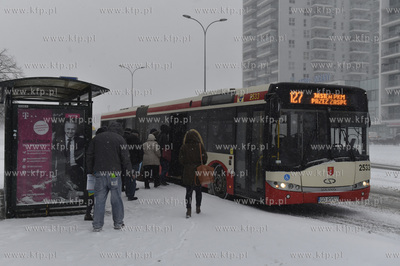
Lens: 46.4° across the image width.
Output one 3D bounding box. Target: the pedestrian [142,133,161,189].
[{"bbox_3d":[-1.363,0.842,13.100,0.500,1.520,0.360,0,0,25],"label":"pedestrian"}]

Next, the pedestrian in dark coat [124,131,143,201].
[{"bbox_3d":[-1.575,0.765,10.950,0.520,1.670,0.400,0,0,38],"label":"pedestrian in dark coat"}]

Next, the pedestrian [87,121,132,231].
[{"bbox_3d":[-1.493,0.722,7.650,0.720,1.757,0.480,0,0,10],"label":"pedestrian"}]

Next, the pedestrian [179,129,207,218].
[{"bbox_3d":[-0.142,0.790,8.800,0.540,1.630,0.450,0,0,-3],"label":"pedestrian"}]

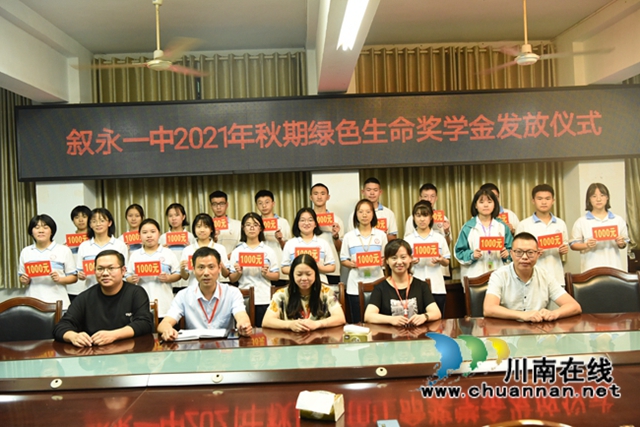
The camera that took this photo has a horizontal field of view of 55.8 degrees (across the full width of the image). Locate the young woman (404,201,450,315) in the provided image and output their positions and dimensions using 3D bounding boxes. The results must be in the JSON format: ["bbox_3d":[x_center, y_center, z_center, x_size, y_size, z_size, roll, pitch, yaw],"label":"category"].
[{"bbox_3d":[0.915,0.663,5.105,0.420,1.547,0.370,-2,1,3],"label":"young woman"}]

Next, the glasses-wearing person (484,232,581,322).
[{"bbox_3d":[1.336,0.761,3.743,0.580,1.294,0.700,-2,0,9],"label":"glasses-wearing person"}]

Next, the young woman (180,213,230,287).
[{"bbox_3d":[-0.970,0.748,5.187,0.430,1.514,0.370,-2,1,-5],"label":"young woman"}]

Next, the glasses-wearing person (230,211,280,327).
[{"bbox_3d":[-0.550,0.733,5.173,0.450,1.494,0.380,-2,0,-4],"label":"glasses-wearing person"}]

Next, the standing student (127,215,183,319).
[{"bbox_3d":[-1.349,0.774,4.942,0.450,1.477,0.380,-2,0,-8],"label":"standing student"}]

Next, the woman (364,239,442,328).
[{"bbox_3d":[0.524,0.799,3.743,0.470,1.285,0.680,-2,0,3],"label":"woman"}]

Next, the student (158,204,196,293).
[{"bbox_3d":[-1.360,0.700,5.804,0.410,1.612,0.350,-2,1,-4],"label":"student"}]

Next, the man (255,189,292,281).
[{"bbox_3d":[-0.480,0.622,5.622,0.470,1.707,0.360,-2,0,-3],"label":"man"}]

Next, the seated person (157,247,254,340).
[{"bbox_3d":[-0.750,0.874,4.071,0.610,1.294,0.770,-2,1,-5],"label":"seated person"}]

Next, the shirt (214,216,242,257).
[{"bbox_3d":[-0.933,0.342,5.671,0.440,0.640,0.270,-2,0,-5],"label":"shirt"}]

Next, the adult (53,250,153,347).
[{"bbox_3d":[-1.412,0.895,4.012,0.630,1.303,0.780,-2,1,-3],"label":"adult"}]

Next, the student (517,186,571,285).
[{"bbox_3d":[1.955,0.559,5.272,0.470,1.637,0.360,-2,0,9],"label":"student"}]

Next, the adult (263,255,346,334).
[{"bbox_3d":[-0.086,0.886,4.131,0.550,1.218,0.720,-2,1,-1],"label":"adult"}]

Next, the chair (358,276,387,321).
[{"bbox_3d":[0.559,0.956,4.387,0.600,1.020,0.620,-2,1,0],"label":"chair"}]

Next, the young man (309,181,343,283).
[{"bbox_3d":[0.017,0.580,5.752,0.460,1.752,0.360,-2,1,0],"label":"young man"}]

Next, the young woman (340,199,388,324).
[{"bbox_3d":[0.384,0.666,5.105,0.430,1.582,0.360,-2,1,0],"label":"young woman"}]

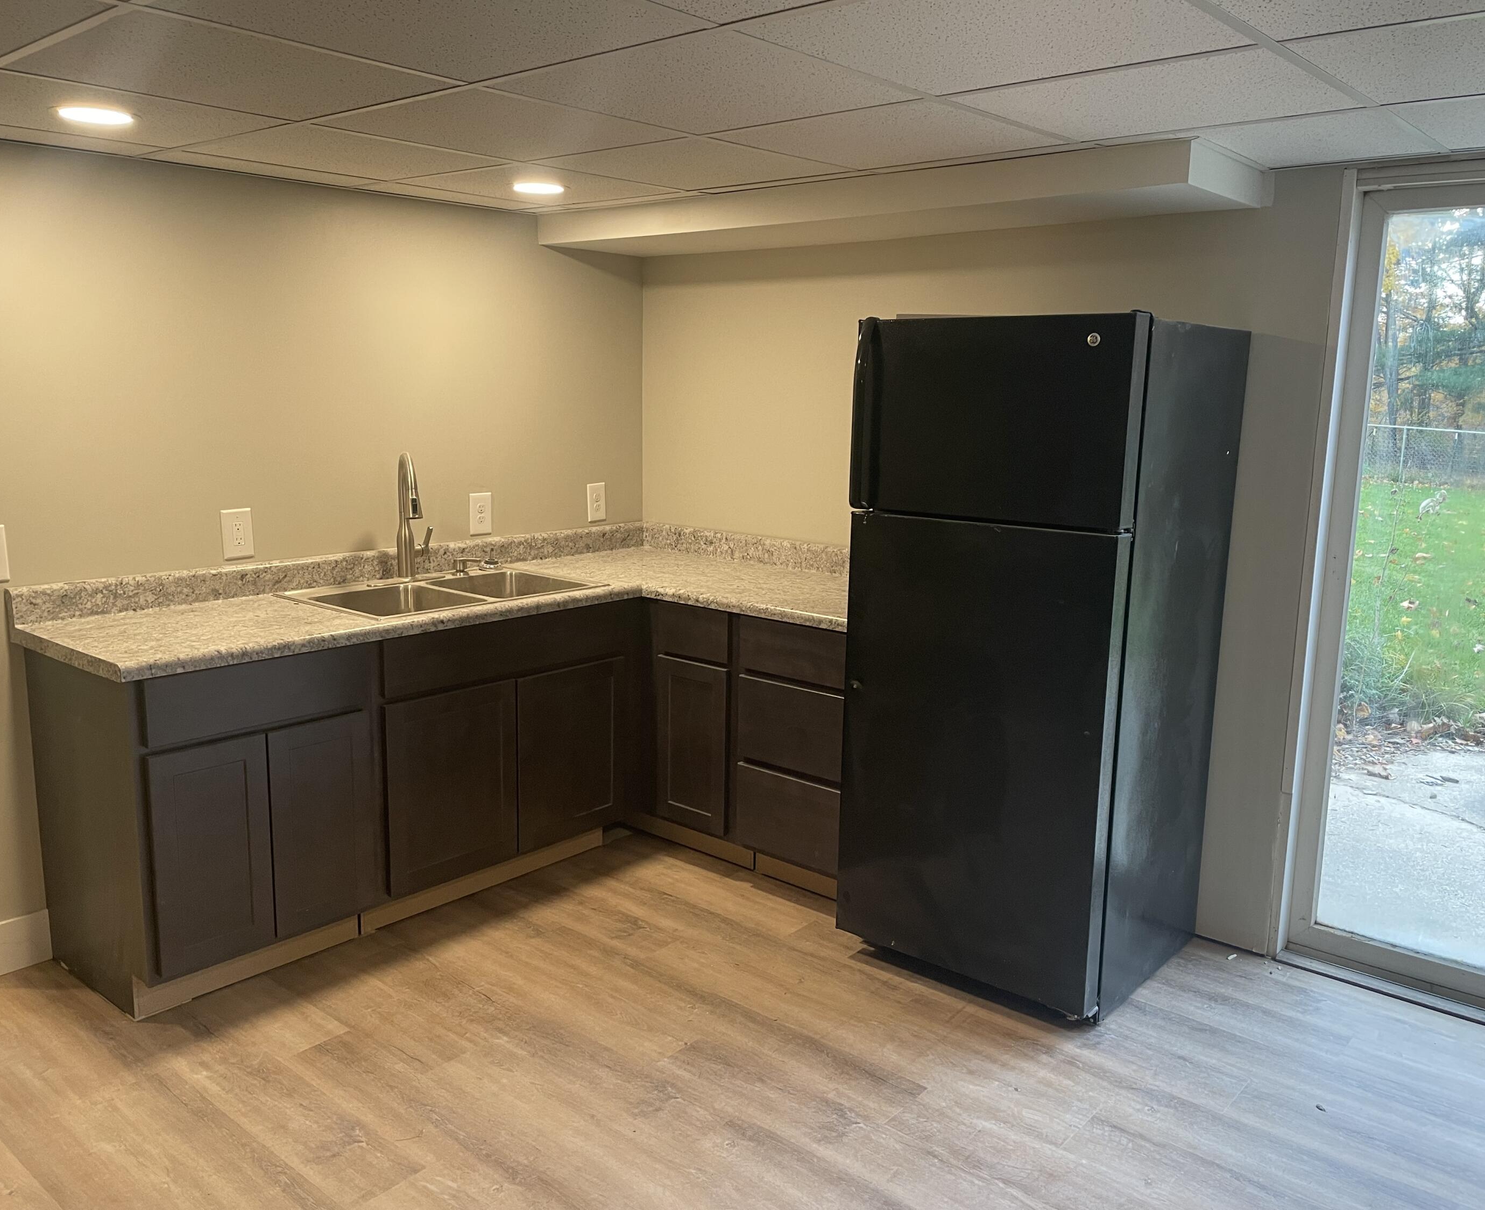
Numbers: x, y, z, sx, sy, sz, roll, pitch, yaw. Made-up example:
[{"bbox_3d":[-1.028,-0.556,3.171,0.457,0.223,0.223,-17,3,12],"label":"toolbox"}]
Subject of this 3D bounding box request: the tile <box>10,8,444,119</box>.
[{"bbox_3d":[-0.926,-0.968,2.201,0.597,0.018,0.597,10,14,40],"label":"tile"}]

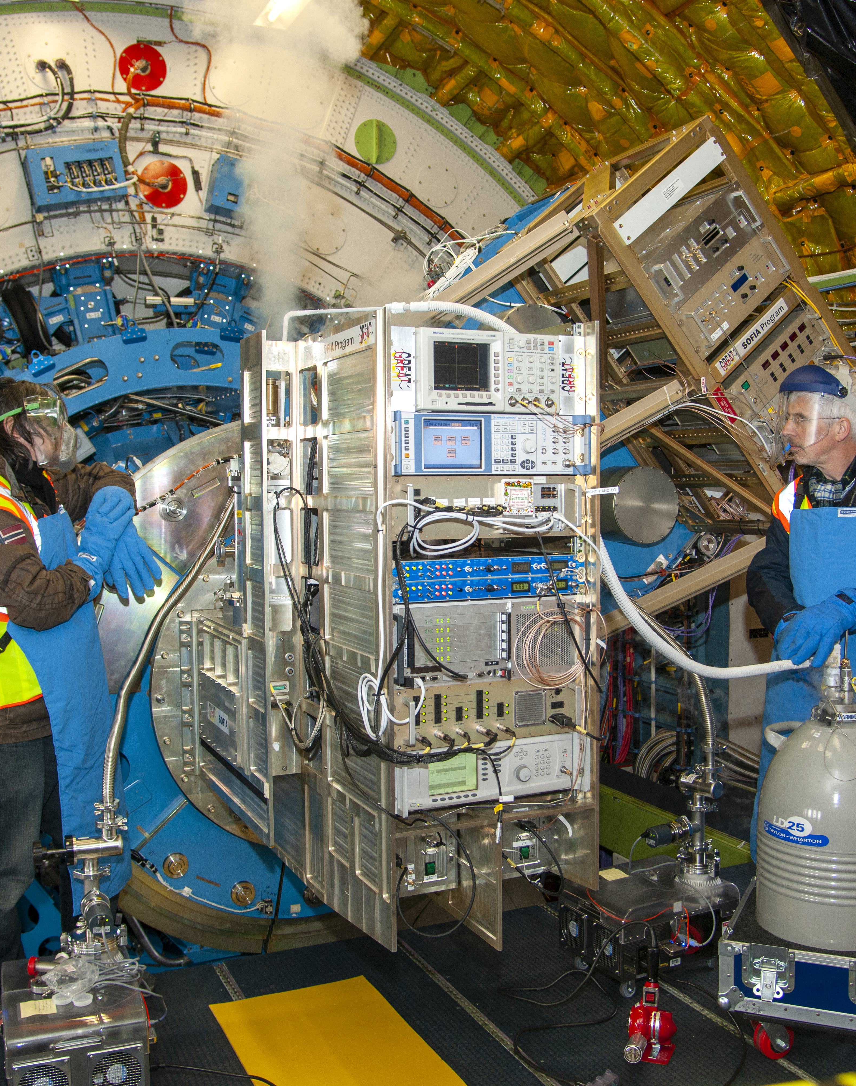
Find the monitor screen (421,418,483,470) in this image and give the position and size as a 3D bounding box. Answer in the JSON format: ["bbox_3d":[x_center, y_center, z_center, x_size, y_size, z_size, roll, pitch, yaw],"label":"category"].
[{"bbox_3d":[0.053,-0.206,2.282,0.145,0.109,0.020,-2,4,-26],"label":"monitor screen"}]

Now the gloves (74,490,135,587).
[{"bbox_3d":[-0.812,-0.015,2.720,0.110,0.240,0.120,17,-6,-20],"label":"gloves"}]

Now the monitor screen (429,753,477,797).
[{"bbox_3d":[0.055,0.495,2.333,0.116,0.088,0.020,-2,3,-25],"label":"monitor screen"}]

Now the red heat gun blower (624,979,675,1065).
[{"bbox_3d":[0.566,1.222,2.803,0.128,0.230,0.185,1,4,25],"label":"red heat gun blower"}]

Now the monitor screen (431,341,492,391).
[{"bbox_3d":[0.071,-0.377,2.318,0.137,0.104,0.020,-2,3,-25],"label":"monitor screen"}]

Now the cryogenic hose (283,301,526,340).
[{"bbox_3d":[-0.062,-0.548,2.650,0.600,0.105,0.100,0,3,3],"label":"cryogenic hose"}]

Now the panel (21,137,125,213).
[{"bbox_3d":[-1.569,-1.633,4.842,0.397,0.238,0.135,-15,9,-25],"label":"panel"}]

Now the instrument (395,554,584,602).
[{"bbox_3d":[0.066,0.069,2.533,0.483,0.089,0.360,-2,4,-26],"label":"instrument"}]

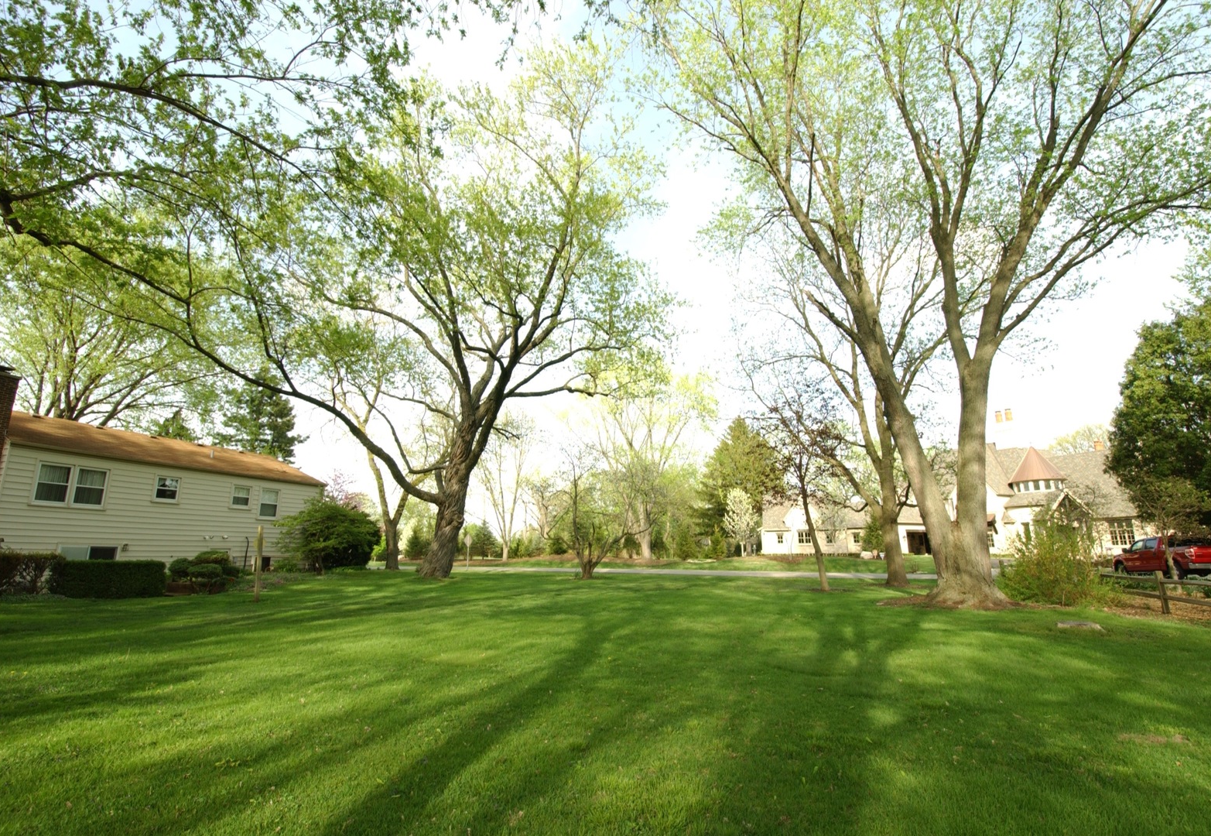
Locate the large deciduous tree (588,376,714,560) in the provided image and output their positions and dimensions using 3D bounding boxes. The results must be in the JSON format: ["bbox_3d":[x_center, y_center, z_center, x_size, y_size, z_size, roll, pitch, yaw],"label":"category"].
[{"bbox_3d":[4.253,4.332,49.500,11.383,17.195,11.383,-2,-13,5],"label":"large deciduous tree"}]

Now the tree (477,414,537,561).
[{"bbox_3d":[-9.300,6.344,50.000,5.403,13.740,5.403,2,-14,-10],"label":"tree"}]

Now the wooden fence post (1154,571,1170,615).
[{"bbox_3d":[11.854,3.709,11.300,0.130,0.875,0.130,-6,-14,23],"label":"wooden fence post"}]

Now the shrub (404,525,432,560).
[{"bbox_3d":[-17.081,11.390,48.500,2.514,3.210,2.514,4,-14,-19],"label":"shrub"}]

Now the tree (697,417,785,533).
[{"bbox_3d":[15.097,7.402,59.000,9.214,15.331,9.214,-4,-14,14],"label":"tree"}]

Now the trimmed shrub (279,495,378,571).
[{"bbox_3d":[-12.816,5.362,24.500,4.096,3.435,3.482,6,-15,-26],"label":"trimmed shrub"}]

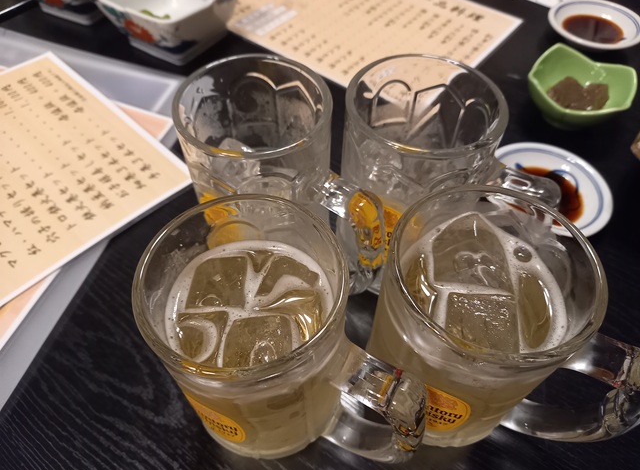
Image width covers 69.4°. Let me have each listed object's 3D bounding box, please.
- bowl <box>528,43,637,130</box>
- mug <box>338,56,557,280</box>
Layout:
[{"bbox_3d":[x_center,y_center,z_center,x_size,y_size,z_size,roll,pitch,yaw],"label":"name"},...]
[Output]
[{"bbox_3d":[0.214,-0.118,0.391,0.079,0.045,0.079,29,59,19],"label":"bowl"},{"bbox_3d":[0.070,-0.024,0.272,0.119,0.125,0.080,13,55,9],"label":"mug"}]

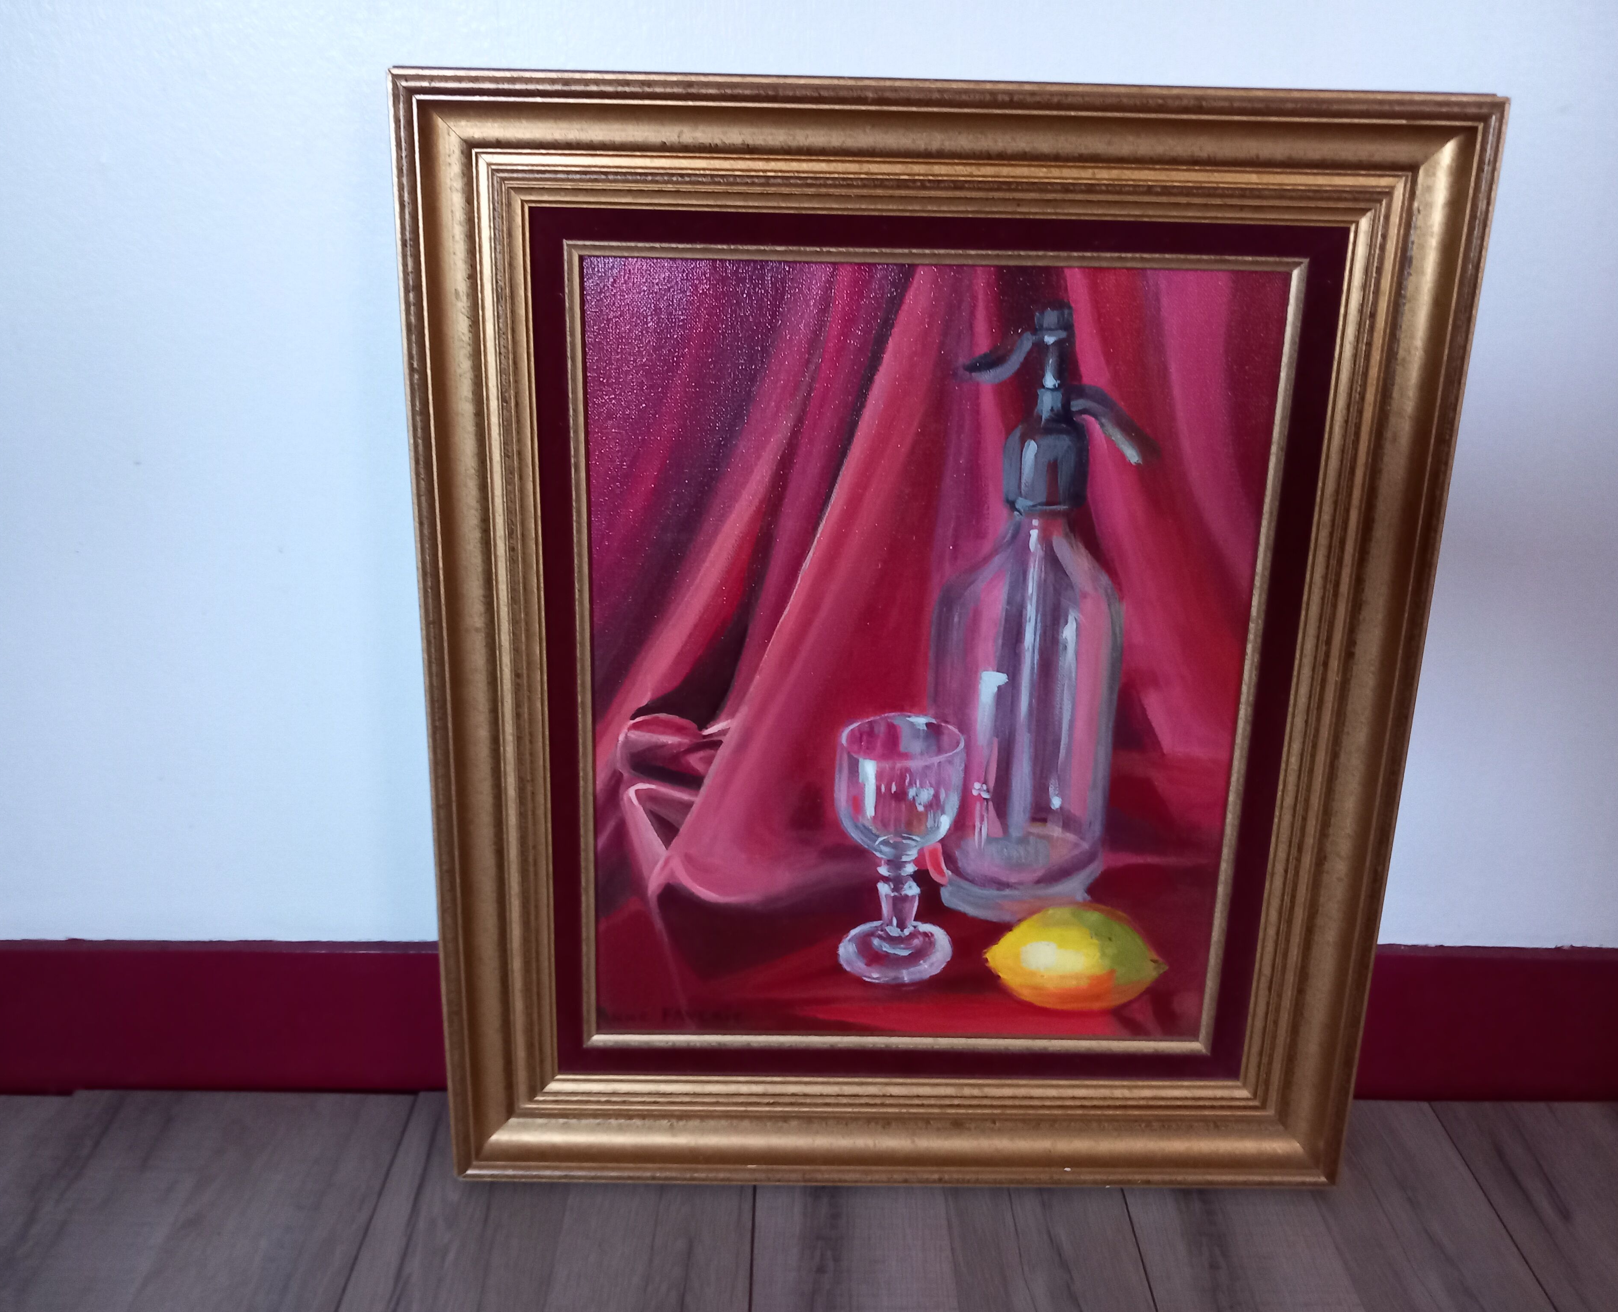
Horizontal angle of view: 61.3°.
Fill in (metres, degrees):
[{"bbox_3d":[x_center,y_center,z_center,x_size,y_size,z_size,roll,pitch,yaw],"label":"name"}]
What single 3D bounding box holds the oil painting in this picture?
[{"bbox_3d":[0.053,0.011,0.679,0.327,0.403,0.020,1,17,-1],"label":"oil painting"}]

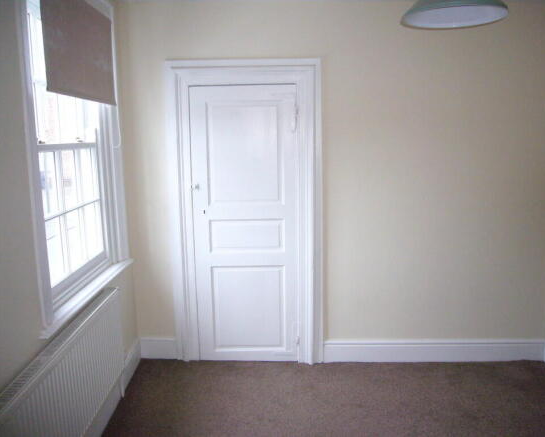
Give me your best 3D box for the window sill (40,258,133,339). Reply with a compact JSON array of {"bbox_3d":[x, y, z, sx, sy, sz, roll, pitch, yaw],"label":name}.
[{"bbox_3d":[-0.921,0.343,2.421,0.090,0.040,1.384,-1,7,-3],"label":"window sill"}]

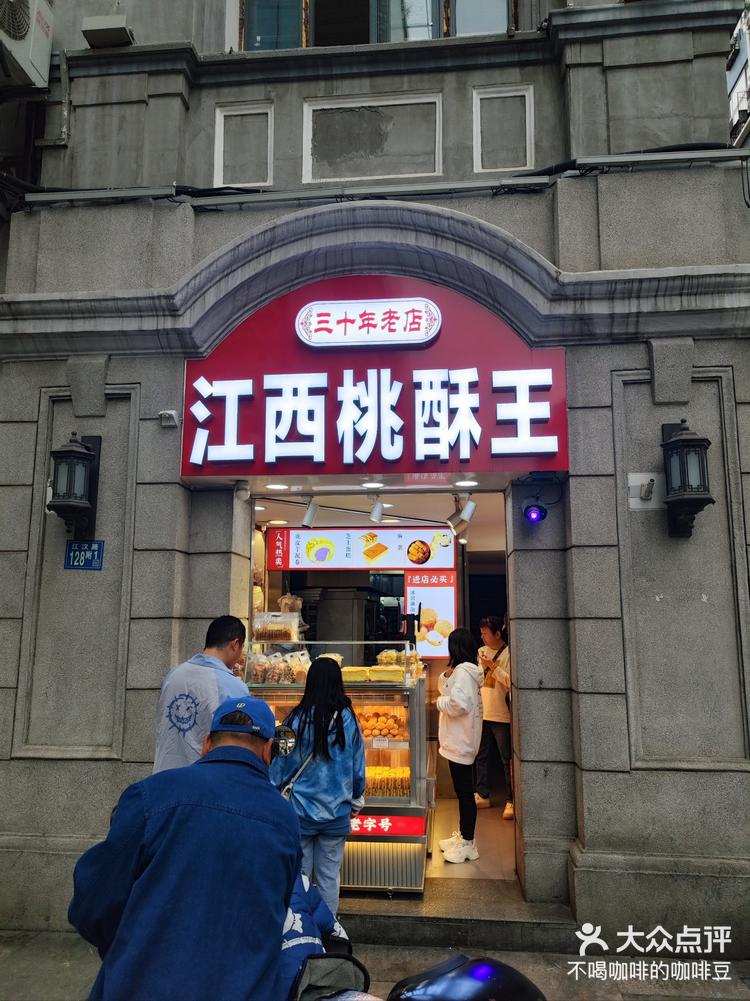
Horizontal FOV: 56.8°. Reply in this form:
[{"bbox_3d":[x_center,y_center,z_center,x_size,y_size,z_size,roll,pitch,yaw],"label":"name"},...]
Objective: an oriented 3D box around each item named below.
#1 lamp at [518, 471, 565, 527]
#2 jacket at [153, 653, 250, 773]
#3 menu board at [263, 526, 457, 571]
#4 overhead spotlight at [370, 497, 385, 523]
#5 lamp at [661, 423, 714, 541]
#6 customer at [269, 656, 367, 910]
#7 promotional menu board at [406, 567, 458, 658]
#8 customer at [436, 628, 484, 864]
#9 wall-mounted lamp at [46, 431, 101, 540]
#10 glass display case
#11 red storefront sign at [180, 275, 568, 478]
[{"bbox_3d":[1.001,-0.012,4.170,0.250,0.310,0.220,0,-8,-1],"label":"lamp"},{"bbox_3d":[-0.860,1.149,3.449,0.510,0.760,0.320,-5,-10,32],"label":"jacket"},{"bbox_3d":[-0.139,0.469,6.581,1.800,0.425,0.060,-1,-8,5],"label":"menu board"},{"bbox_3d":[0.011,0.073,5.035,0.110,0.200,0.120,-1,-8,5],"label":"overhead spotlight"},{"bbox_3d":[1.768,-0.136,3.949,0.270,0.680,0.320,0,-9,5],"label":"lamp"},{"bbox_3d":[-0.305,1.623,3.686,0.495,1.545,0.350,0,-9,5],"label":"customer"},{"bbox_3d":[0.520,1.059,6.393,0.478,0.805,0.060,0,-9,5],"label":"promotional menu board"},{"bbox_3d":[0.604,1.693,4.903,0.340,1.560,0.440,-2,-9,13],"label":"customer"},{"bbox_3d":[-1.861,-0.109,4.291,0.270,0.680,0.320,0,-9,5],"label":"wall-mounted lamp"},{"bbox_3d":[-0.218,1.735,4.493,1.135,1.260,0.650,0,-9,5],"label":"glass display case"},{"bbox_3d":[-0.017,-0.782,4.301,2.340,1.280,0.180,0,-9,5],"label":"red storefront sign"}]

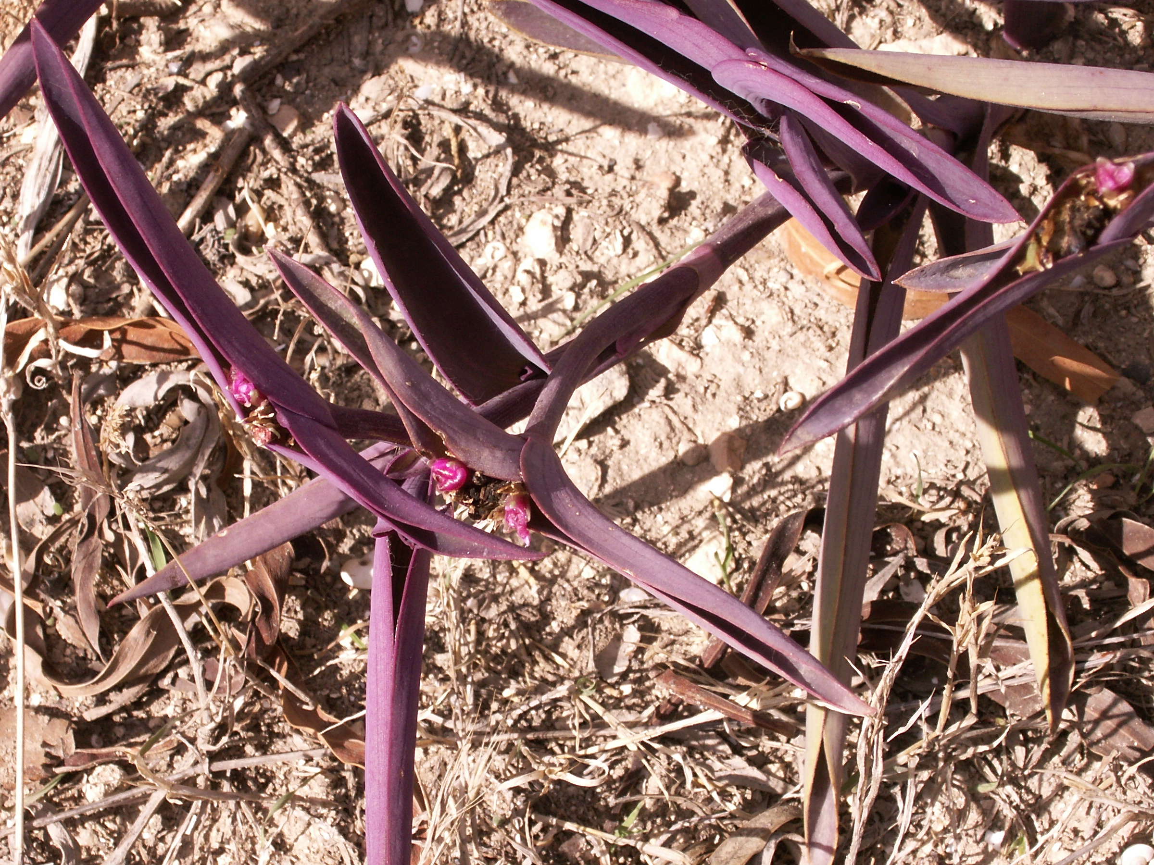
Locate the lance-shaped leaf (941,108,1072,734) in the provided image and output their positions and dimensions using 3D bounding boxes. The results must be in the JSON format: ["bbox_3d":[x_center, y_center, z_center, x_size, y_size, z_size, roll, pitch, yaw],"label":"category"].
[{"bbox_3d":[0.107,-0.011,0.511,0.017,0.020,0.170,-2,65,-1],"label":"lance-shaped leaf"}]

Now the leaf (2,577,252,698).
[{"bbox_3d":[-0.108,0.049,0.499,0.059,0.014,0.025,-1,65,0],"label":"leaf"}]

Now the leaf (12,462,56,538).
[{"bbox_3d":[-0.136,0.017,0.519,0.012,0.005,0.021,-7,57,-4],"label":"leaf"}]

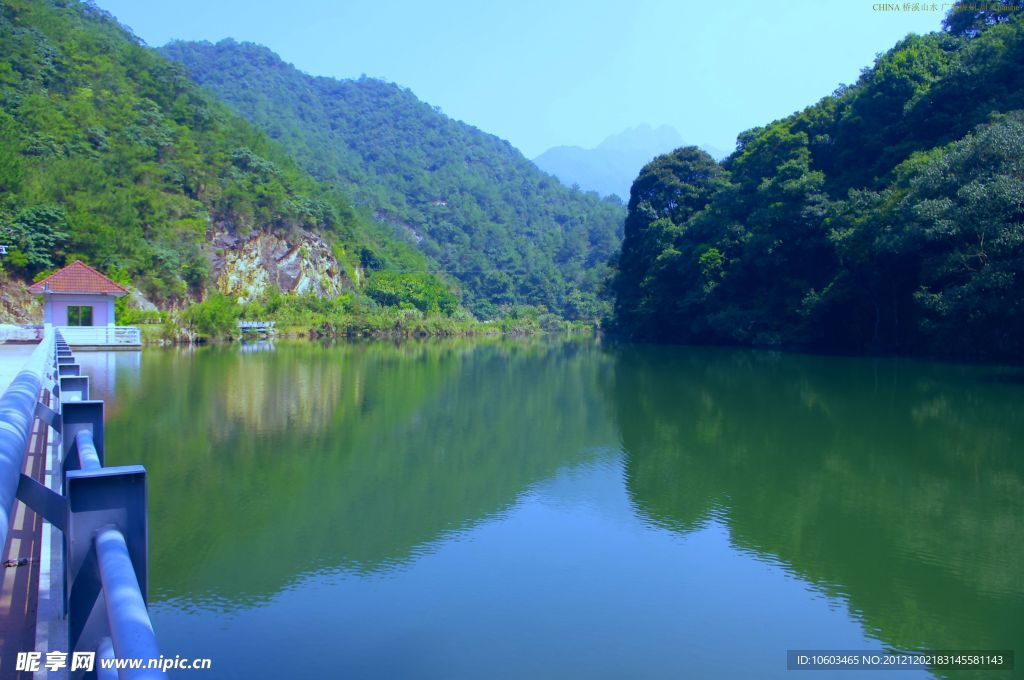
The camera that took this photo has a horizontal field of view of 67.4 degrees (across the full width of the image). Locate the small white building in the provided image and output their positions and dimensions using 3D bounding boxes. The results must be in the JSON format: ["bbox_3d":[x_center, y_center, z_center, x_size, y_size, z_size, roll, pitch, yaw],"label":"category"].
[{"bbox_3d":[-27.862,-2.396,49.739,5.600,5.430,5.300,-1,1,-31],"label":"small white building"}]

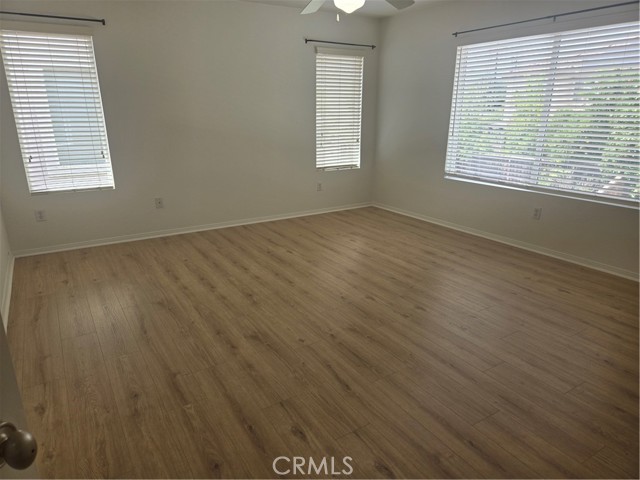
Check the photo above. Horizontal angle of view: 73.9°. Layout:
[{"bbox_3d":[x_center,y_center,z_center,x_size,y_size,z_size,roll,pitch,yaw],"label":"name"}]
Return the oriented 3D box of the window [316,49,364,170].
[{"bbox_3d":[0.266,-1.731,5.819,0.763,1.498,0.070,-10,20,-32],"label":"window"}]

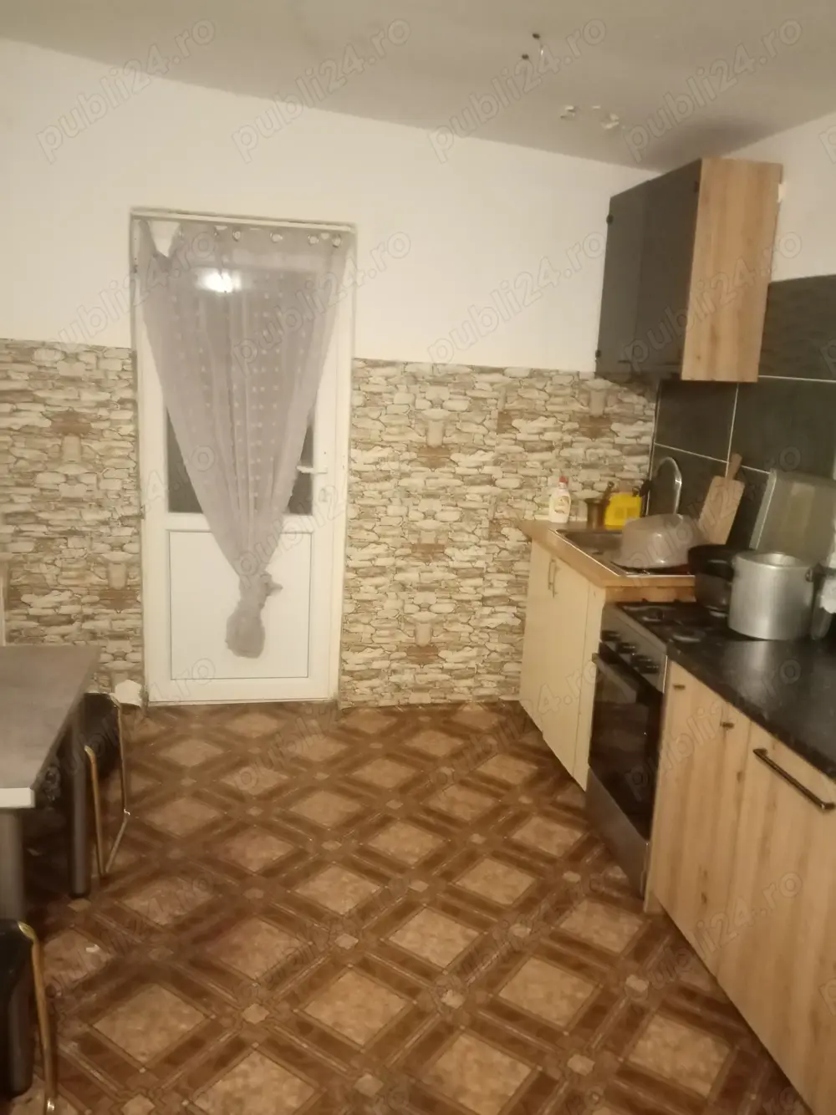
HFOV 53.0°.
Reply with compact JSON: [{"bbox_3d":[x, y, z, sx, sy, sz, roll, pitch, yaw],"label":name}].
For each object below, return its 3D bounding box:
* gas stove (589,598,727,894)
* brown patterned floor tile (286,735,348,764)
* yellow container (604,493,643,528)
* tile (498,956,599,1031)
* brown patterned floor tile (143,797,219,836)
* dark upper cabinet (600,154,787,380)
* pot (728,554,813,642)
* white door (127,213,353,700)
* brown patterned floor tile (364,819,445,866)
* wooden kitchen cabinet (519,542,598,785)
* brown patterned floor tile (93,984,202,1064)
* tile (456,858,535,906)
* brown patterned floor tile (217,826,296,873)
[{"bbox_3d":[0.928,0.588,2.735,0.580,0.830,0.490,1,12,-9],"label":"gas stove"},{"bbox_3d":[-0.403,0.777,3.393,0.176,0.010,0.176,11,15,34],"label":"brown patterned floor tile"},{"bbox_3d":[0.936,-0.210,3.811,0.134,0.148,0.085,1,12,-9],"label":"yellow container"},{"bbox_3d":[0.337,1.129,2.173,0.188,0.010,0.188,11,15,33],"label":"tile"},{"bbox_3d":[-0.823,0.907,2.929,0.187,0.010,0.187,11,14,34],"label":"brown patterned floor tile"},{"bbox_3d":[1.007,-1.056,3.228,0.291,0.712,0.773,0,12,-9],"label":"dark upper cabinet"},{"bbox_3d":[1.069,0.114,2.536,0.240,0.208,0.240,2,12,-1],"label":"pot"},{"bbox_3d":[-0.760,-0.366,3.700,0.880,2.120,0.090,0,12,-12],"label":"white door"},{"bbox_3d":[-0.043,0.969,2.837,0.188,0.010,0.188,11,15,33],"label":"brown patterned floor tile"},{"bbox_3d":[0.821,0.407,3.409,0.550,0.820,0.880,1,12,-9],"label":"wooden kitchen cabinet"},{"bbox_3d":[-0.640,1.111,2.002,0.187,0.010,0.187,11,14,34],"label":"brown patterned floor tile"},{"bbox_3d":[0.240,0.987,2.550,0.176,0.010,0.176,11,15,34],"label":"tile"},{"bbox_3d":[-0.534,0.958,2.747,0.187,0.010,0.187,11,14,34],"label":"brown patterned floor tile"}]

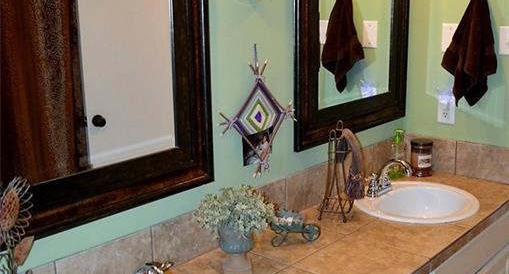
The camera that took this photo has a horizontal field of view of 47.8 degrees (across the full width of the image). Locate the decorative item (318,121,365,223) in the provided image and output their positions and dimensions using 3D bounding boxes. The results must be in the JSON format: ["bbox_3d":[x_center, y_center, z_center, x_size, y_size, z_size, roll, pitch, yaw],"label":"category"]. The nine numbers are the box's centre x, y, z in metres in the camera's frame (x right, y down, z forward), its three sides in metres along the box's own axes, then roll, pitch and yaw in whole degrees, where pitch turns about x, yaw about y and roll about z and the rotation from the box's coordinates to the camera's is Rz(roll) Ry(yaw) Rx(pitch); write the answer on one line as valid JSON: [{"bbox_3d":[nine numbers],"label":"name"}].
[{"bbox_3d":[0.307,0.128,2.042,0.135,0.328,0.113,4,13,21],"label":"decorative item"}]

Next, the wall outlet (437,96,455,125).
[{"bbox_3d":[0.846,-0.117,2.549,0.080,0.121,0.015,10,16,40],"label":"wall outlet"}]

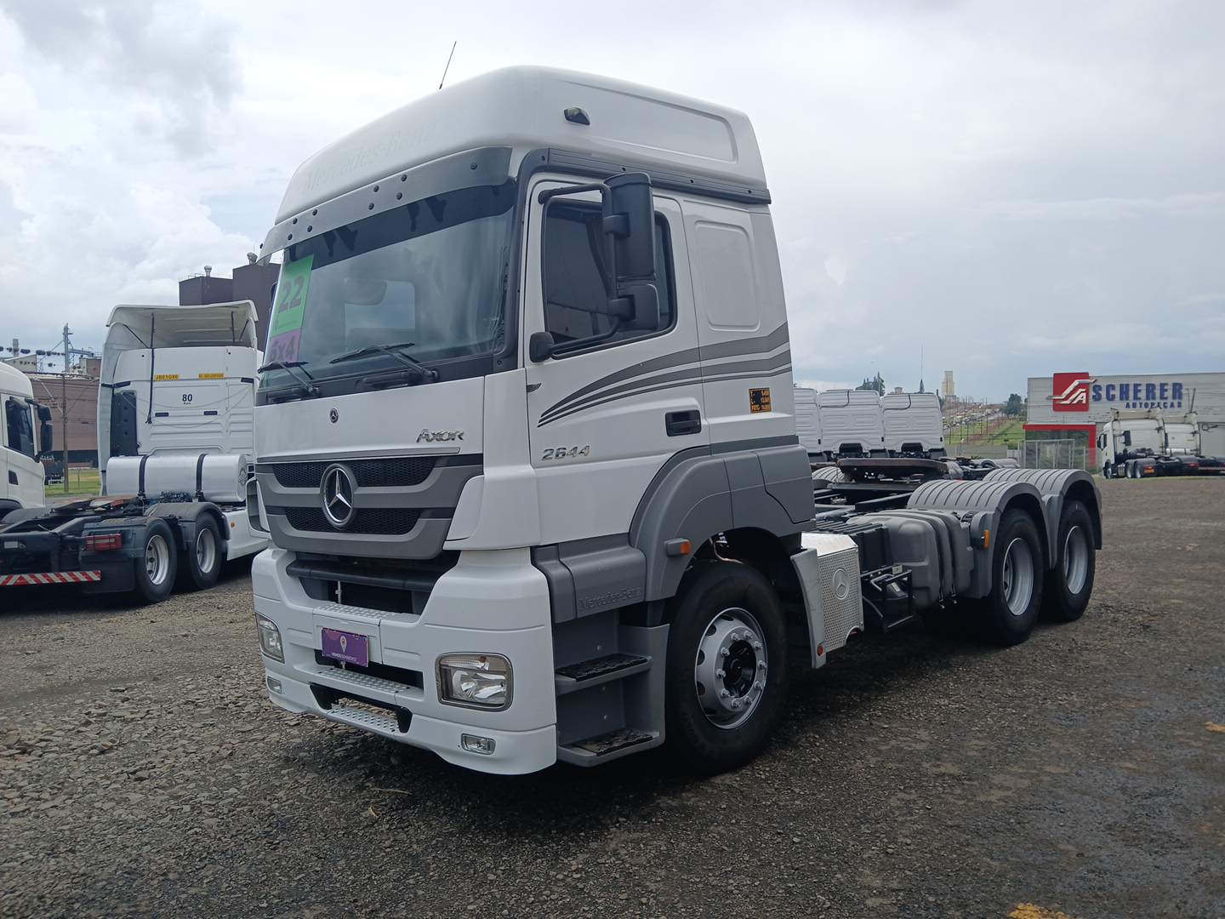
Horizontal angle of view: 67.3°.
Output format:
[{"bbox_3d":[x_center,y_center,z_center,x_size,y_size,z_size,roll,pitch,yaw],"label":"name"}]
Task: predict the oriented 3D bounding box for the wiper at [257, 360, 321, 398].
[{"bbox_3d":[-1.686,-0.408,4.770,0.110,0.220,0.850,0,-1,-39],"label":"wiper"}]

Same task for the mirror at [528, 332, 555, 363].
[{"bbox_3d":[-0.286,-0.447,3.673,0.100,0.135,0.100,-2,4,44],"label":"mirror"}]

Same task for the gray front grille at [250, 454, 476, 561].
[{"bbox_3d":[-1.267,0.213,4.343,2.040,0.440,0.190,-2,4,44],"label":"gray front grille"}]

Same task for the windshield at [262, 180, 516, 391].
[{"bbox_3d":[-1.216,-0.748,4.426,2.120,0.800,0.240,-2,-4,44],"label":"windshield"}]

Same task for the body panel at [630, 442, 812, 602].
[{"bbox_3d":[0.505,0.260,4.561,0.260,0.660,1.460,-2,4,44],"label":"body panel"}]

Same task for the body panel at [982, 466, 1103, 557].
[{"bbox_3d":[3.889,0.481,8.345,0.630,0.800,1.380,-2,0,44],"label":"body panel"}]

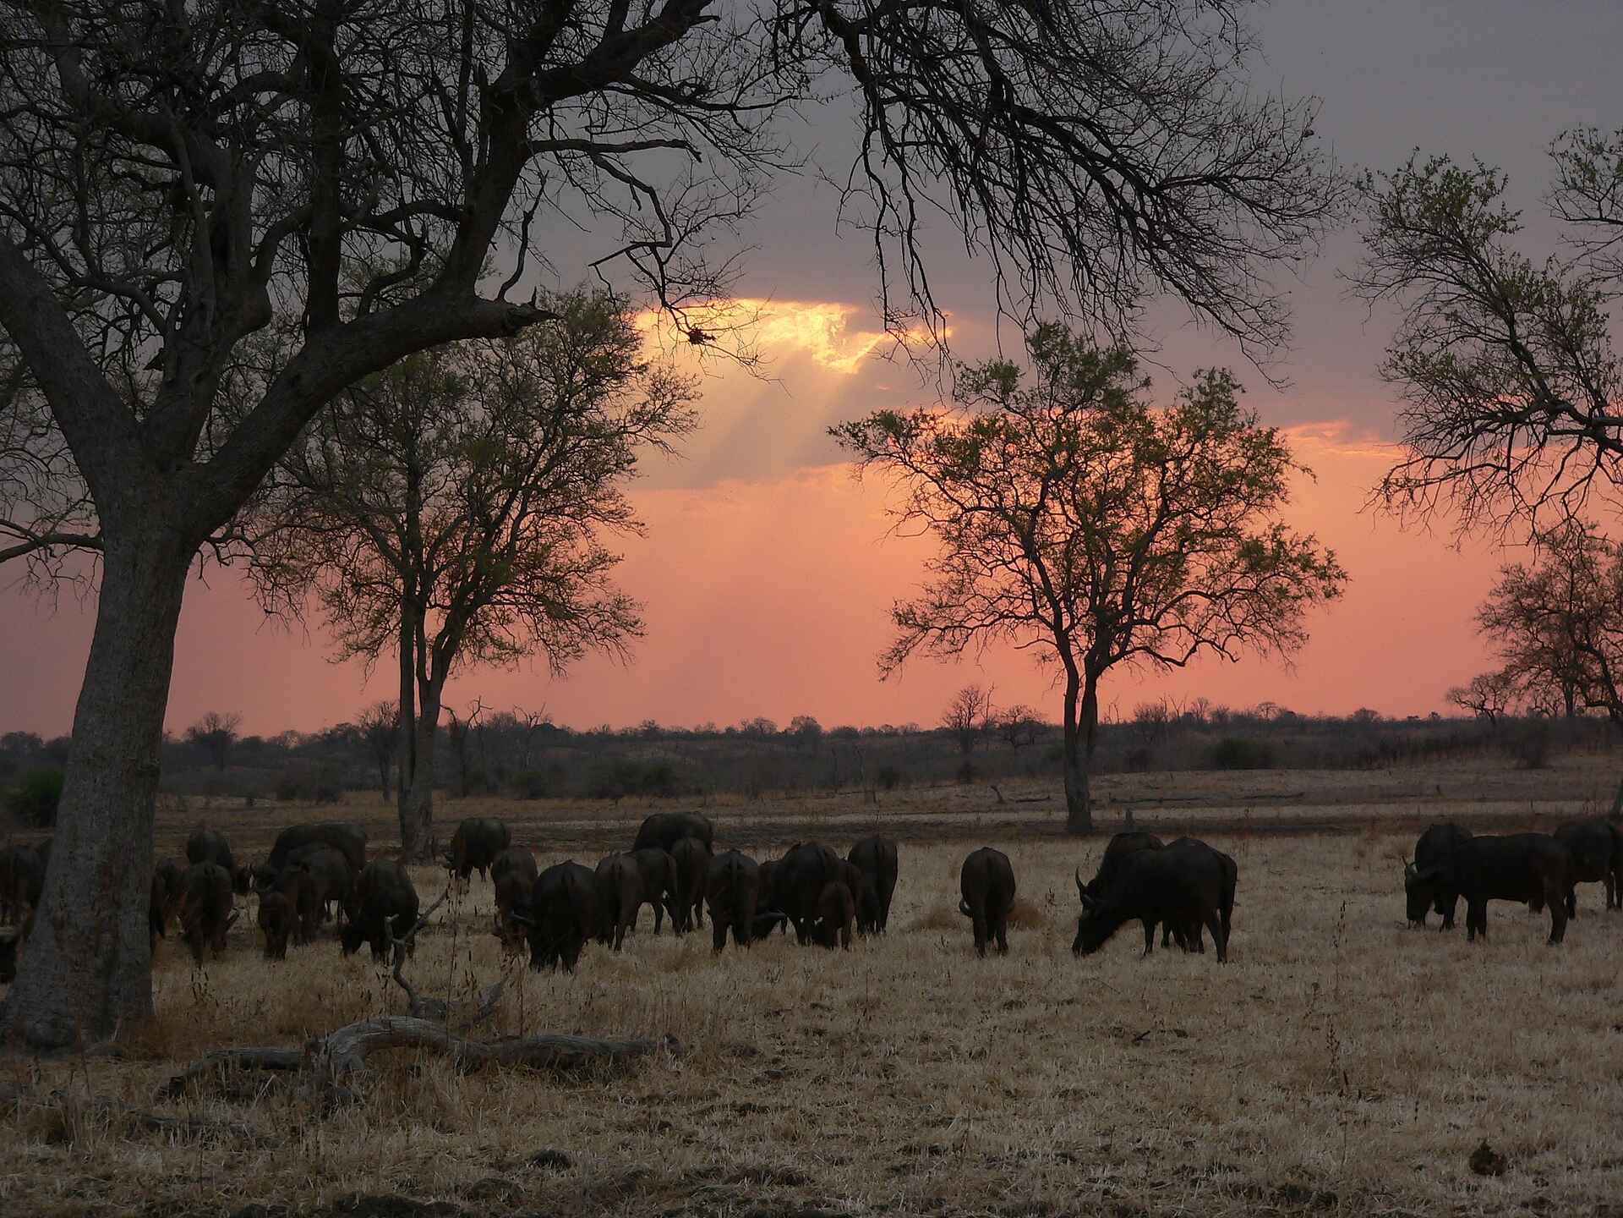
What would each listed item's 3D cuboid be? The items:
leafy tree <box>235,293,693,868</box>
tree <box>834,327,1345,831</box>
[{"bbox_3d":[-8.240,-0.810,118.000,10.500,13.500,10.300,0,-2,0],"label":"leafy tree"},{"bbox_3d":[8.560,-0.920,150.000,15.400,15.400,14.300,0,-2,0],"label":"tree"}]

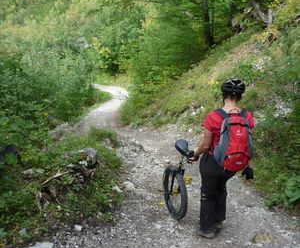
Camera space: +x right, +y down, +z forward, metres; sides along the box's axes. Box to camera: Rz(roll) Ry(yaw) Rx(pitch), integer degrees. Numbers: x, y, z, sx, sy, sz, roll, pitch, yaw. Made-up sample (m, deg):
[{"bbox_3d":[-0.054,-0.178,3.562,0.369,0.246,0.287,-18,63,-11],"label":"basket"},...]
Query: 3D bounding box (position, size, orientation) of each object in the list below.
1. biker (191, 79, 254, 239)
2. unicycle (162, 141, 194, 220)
[{"bbox_3d":[0.715,0.375,3.240,0.580,1.640,0.550,-3,14,-14],"label":"biker"},{"bbox_3d":[0.300,0.635,3.500,0.380,0.950,0.710,-7,16,-25],"label":"unicycle"}]

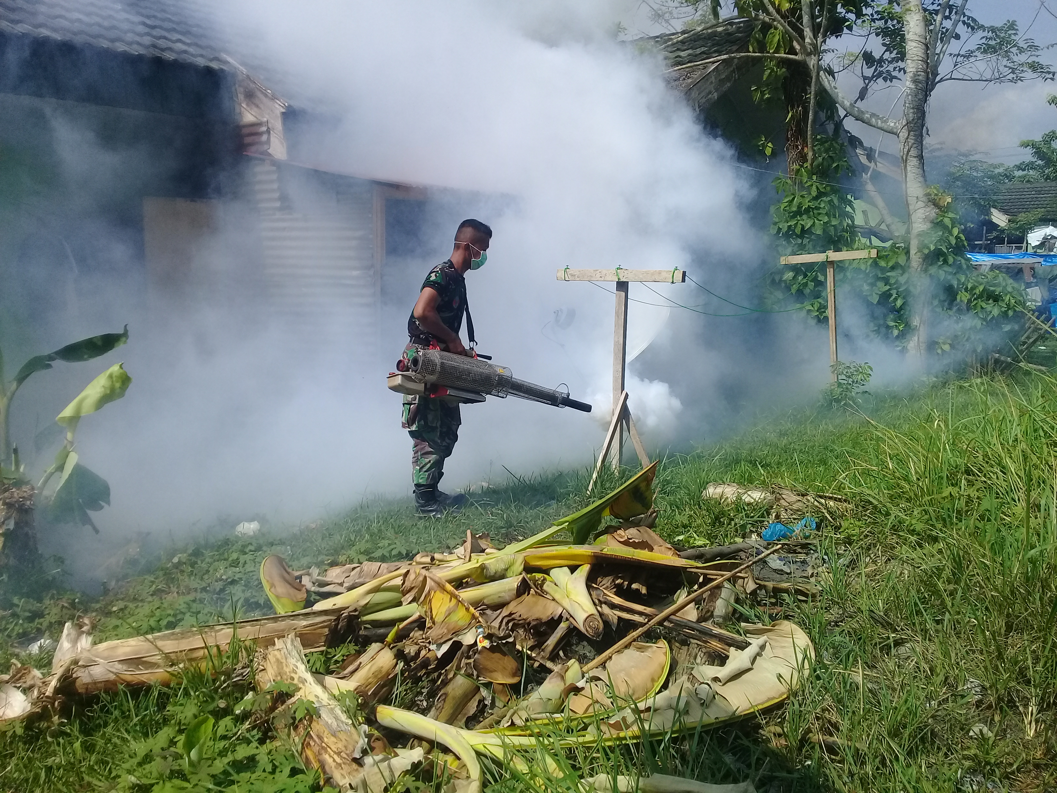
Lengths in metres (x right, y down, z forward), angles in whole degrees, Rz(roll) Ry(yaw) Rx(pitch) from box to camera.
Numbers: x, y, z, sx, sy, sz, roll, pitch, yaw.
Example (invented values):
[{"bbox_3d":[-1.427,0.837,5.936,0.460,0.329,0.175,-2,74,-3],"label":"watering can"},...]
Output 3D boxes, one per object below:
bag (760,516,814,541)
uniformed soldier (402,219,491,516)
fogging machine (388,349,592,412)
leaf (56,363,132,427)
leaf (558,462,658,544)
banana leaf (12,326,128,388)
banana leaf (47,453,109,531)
[{"bbox_3d":[1.237,0.634,4.500,0.250,0.110,0.170,0,9,0],"label":"bag"},{"bbox_3d":[-0.460,-0.169,5.300,0.420,1.690,0.500,-3,9,-17],"label":"uniformed soldier"},{"bbox_3d":[-0.227,-0.068,5.060,1.270,0.300,0.270,15,0,-31],"label":"fogging machine"},{"bbox_3d":[-2.178,-0.010,4.750,0.400,0.160,0.160,-38,16,-6],"label":"leaf"},{"bbox_3d":[0.342,0.460,4.100,0.490,0.190,0.200,-36,20,-15],"label":"leaf"},{"bbox_3d":[-2.302,-0.201,4.750,0.600,0.150,0.200,-26,13,-6],"label":"banana leaf"},{"bbox_3d":[-2.284,0.481,4.800,0.290,0.360,0.200,1,9,6],"label":"banana leaf"}]

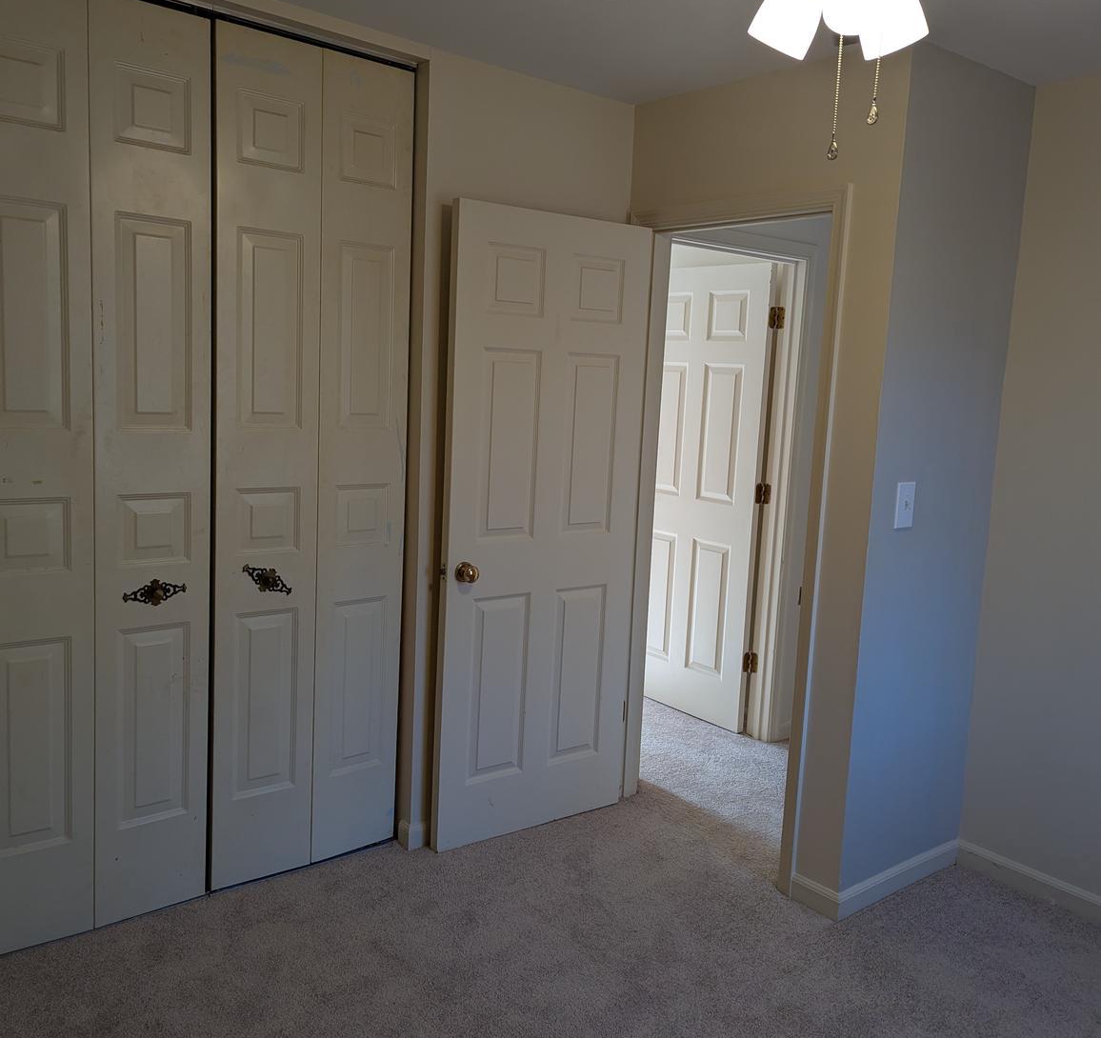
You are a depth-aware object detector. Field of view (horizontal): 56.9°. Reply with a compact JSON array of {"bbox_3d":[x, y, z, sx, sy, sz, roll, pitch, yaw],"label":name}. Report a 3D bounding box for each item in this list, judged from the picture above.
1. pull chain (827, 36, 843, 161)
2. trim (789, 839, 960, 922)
[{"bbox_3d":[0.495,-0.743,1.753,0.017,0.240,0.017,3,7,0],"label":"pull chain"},{"bbox_3d":[1.040,1.105,3.211,0.670,0.080,0.170,-3,9,-39],"label":"trim"}]

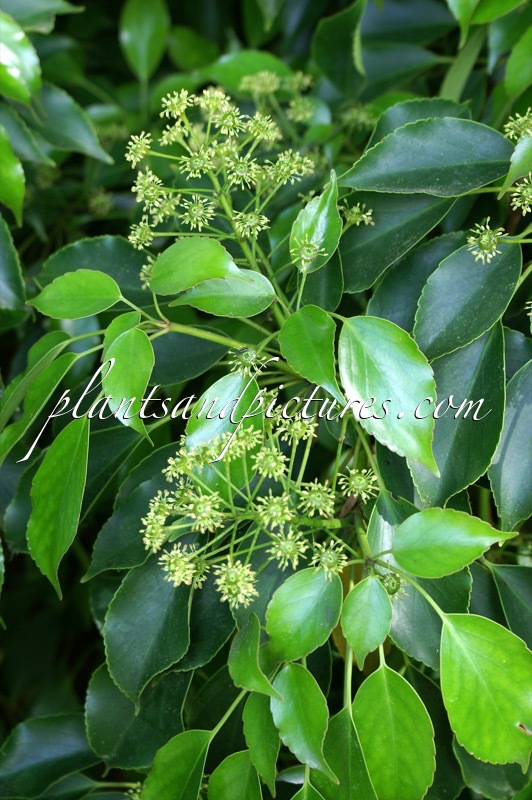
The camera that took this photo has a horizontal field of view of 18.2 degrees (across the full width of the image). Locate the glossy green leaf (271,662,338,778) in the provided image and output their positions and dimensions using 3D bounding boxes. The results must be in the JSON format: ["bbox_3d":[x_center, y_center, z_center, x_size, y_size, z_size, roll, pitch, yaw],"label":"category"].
[{"bbox_3d":[0.019,0.160,0.820,0.029,0.058,0.014,-22,-12,6],"label":"glossy green leaf"}]

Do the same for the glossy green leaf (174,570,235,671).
[{"bbox_3d":[-0.035,0.108,0.845,0.040,0.072,0.013,25,-17,5],"label":"glossy green leaf"}]

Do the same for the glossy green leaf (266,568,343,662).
[{"bbox_3d":[0.018,0.102,0.795,0.033,0.013,0.049,19,70,14],"label":"glossy green leaf"}]

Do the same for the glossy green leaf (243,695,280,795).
[{"bbox_3d":[-0.002,0.174,0.845,0.019,0.054,0.011,-3,-6,-25],"label":"glossy green leaf"}]

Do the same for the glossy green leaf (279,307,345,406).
[{"bbox_3d":[0.021,-0.021,0.750,0.029,0.051,0.014,-19,-21,-1],"label":"glossy green leaf"}]

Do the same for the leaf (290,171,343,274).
[{"bbox_3d":[0.025,-0.088,0.820,0.025,0.057,0.012,4,-22,17],"label":"leaf"}]

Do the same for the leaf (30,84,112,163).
[{"bbox_3d":[-0.113,-0.158,0.950,0.072,0.012,0.036,39,63,15],"label":"leaf"}]

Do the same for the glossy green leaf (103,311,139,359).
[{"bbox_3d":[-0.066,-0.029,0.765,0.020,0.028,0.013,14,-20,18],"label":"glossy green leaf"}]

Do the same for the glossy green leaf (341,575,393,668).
[{"bbox_3d":[0.049,0.109,0.815,0.025,0.046,0.010,7,-15,2],"label":"glossy green leaf"}]

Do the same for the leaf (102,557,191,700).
[{"bbox_3d":[-0.058,0.114,0.835,0.042,0.077,0.015,12,-16,9],"label":"leaf"}]

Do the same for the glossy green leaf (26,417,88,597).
[{"bbox_3d":[-0.095,0.049,0.760,0.031,0.085,0.016,4,-14,16],"label":"glossy green leaf"}]

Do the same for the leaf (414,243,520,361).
[{"bbox_3d":[0.104,-0.051,0.860,0.044,0.079,0.012,38,-8,18],"label":"leaf"}]

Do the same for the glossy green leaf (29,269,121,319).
[{"bbox_3d":[-0.095,-0.050,0.825,0.046,0.009,0.026,-3,63,-10],"label":"glossy green leaf"}]

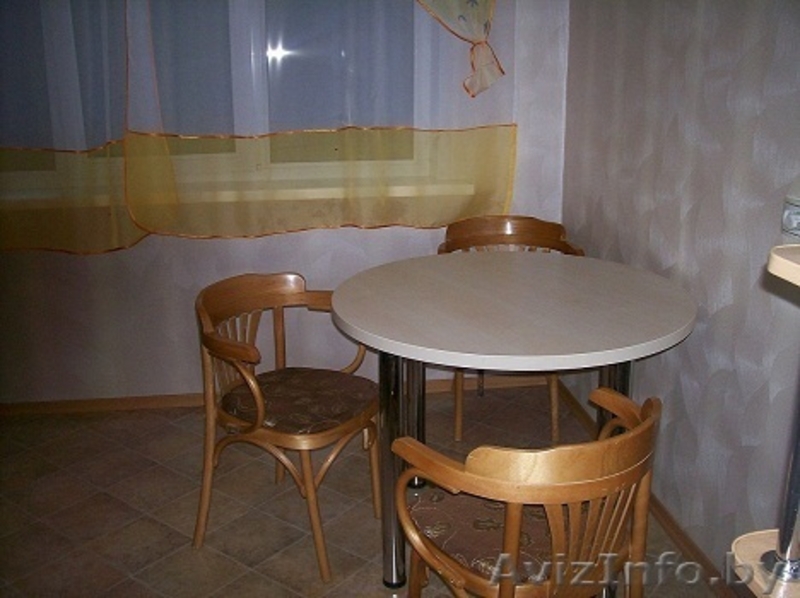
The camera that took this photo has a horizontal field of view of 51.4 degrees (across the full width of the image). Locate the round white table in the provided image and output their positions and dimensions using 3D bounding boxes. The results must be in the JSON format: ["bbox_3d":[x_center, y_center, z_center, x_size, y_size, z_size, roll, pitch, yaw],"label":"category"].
[{"bbox_3d":[0.305,0.346,2.406,0.985,0.757,0.985,-1,17,0],"label":"round white table"}]

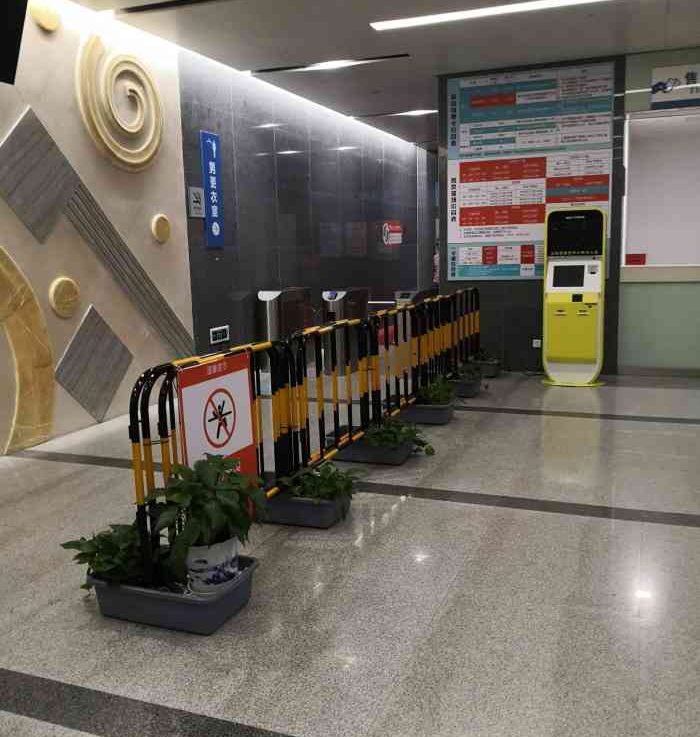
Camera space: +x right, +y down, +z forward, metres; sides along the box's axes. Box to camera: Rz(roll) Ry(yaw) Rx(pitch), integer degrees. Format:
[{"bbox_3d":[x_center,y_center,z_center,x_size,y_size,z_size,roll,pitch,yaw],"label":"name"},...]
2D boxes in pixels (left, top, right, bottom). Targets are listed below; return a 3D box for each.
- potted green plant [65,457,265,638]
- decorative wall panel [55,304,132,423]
[{"bbox_3d":[-0.765,0.687,3.051,0.846,0.672,0.498,2,10,21],"label":"potted green plant"},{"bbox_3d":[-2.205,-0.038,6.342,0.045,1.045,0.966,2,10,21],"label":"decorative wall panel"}]

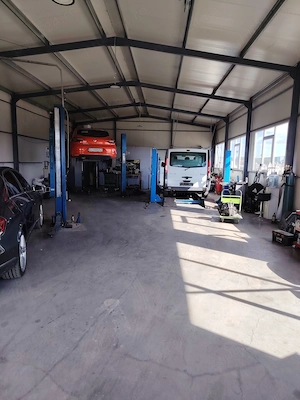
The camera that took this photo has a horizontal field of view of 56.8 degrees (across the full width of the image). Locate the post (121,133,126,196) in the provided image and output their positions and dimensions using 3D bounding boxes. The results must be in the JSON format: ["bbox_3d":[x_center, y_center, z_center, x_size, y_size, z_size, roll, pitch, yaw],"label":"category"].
[{"bbox_3d":[-1.151,-1.496,12.175,0.240,2.670,0.280,2,8,2],"label":"post"}]

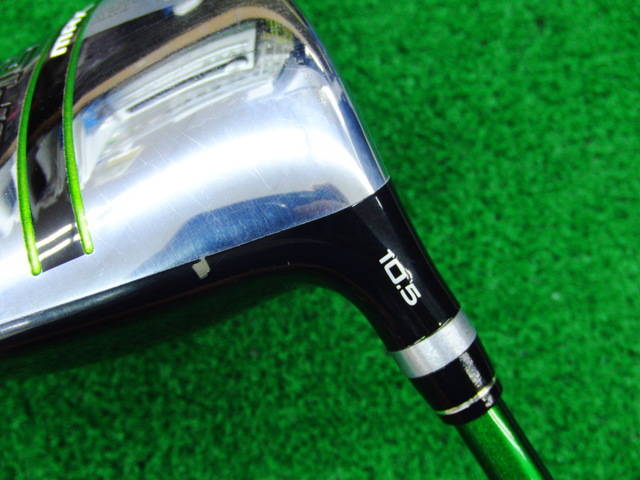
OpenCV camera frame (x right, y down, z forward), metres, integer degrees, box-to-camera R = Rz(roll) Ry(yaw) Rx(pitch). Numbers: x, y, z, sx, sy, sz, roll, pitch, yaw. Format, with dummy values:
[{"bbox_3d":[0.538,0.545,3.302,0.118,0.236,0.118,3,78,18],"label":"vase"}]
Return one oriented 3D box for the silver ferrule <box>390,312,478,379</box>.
[{"bbox_3d":[0.019,0.017,0.115,0.014,0.014,0.005,-33,94,0],"label":"silver ferrule"}]

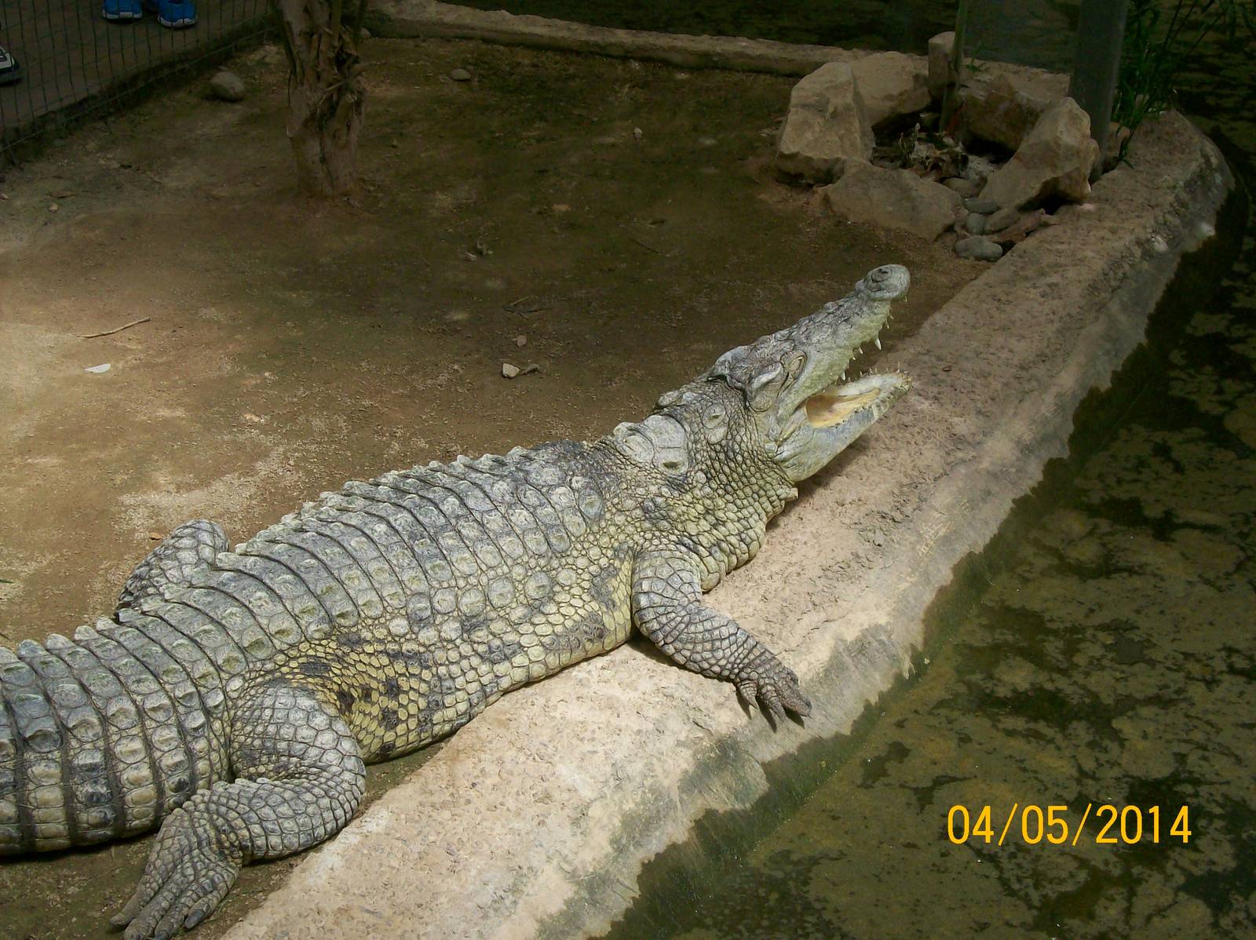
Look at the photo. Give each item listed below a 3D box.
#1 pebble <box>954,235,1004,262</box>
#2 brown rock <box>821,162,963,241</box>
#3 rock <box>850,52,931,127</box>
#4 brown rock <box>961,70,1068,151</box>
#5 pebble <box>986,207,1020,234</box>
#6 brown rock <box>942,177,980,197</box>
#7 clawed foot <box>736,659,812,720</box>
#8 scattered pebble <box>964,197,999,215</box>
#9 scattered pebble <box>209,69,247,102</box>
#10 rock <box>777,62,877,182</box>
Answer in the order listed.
[{"bbox_3d":[0.718,-0.454,4.155,0.100,0.047,0.068,3,30,7],"label":"pebble"},{"bbox_3d":[0.556,-0.569,4.287,0.290,0.120,0.150,17,34,27],"label":"brown rock"},{"bbox_3d":[0.620,-0.901,4.801,0.190,0.150,0.180,-4,30,-7],"label":"rock"},{"bbox_3d":[0.888,-0.828,4.659,0.250,0.140,0.180,10,31,17],"label":"brown rock"},{"bbox_3d":[0.787,-0.524,4.260,0.080,0.045,0.052,-22,36,-32],"label":"pebble"},{"bbox_3d":[0.727,-0.616,4.423,0.080,0.045,0.060,4,30,9],"label":"brown rock"},{"bbox_3d":[0.200,0.301,2.785,0.080,0.050,0.112,-20,35,-31],"label":"clawed foot"},{"bbox_3d":[0.756,-0.565,4.342,0.077,0.035,0.050,-1,29,0],"label":"scattered pebble"},{"bbox_3d":[-0.991,-0.951,5.031,0.092,0.075,0.088,-5,30,-9],"label":"scattered pebble"},{"bbox_3d":[0.440,-0.771,4.513,0.205,0.250,0.150,5,30,10],"label":"rock"}]

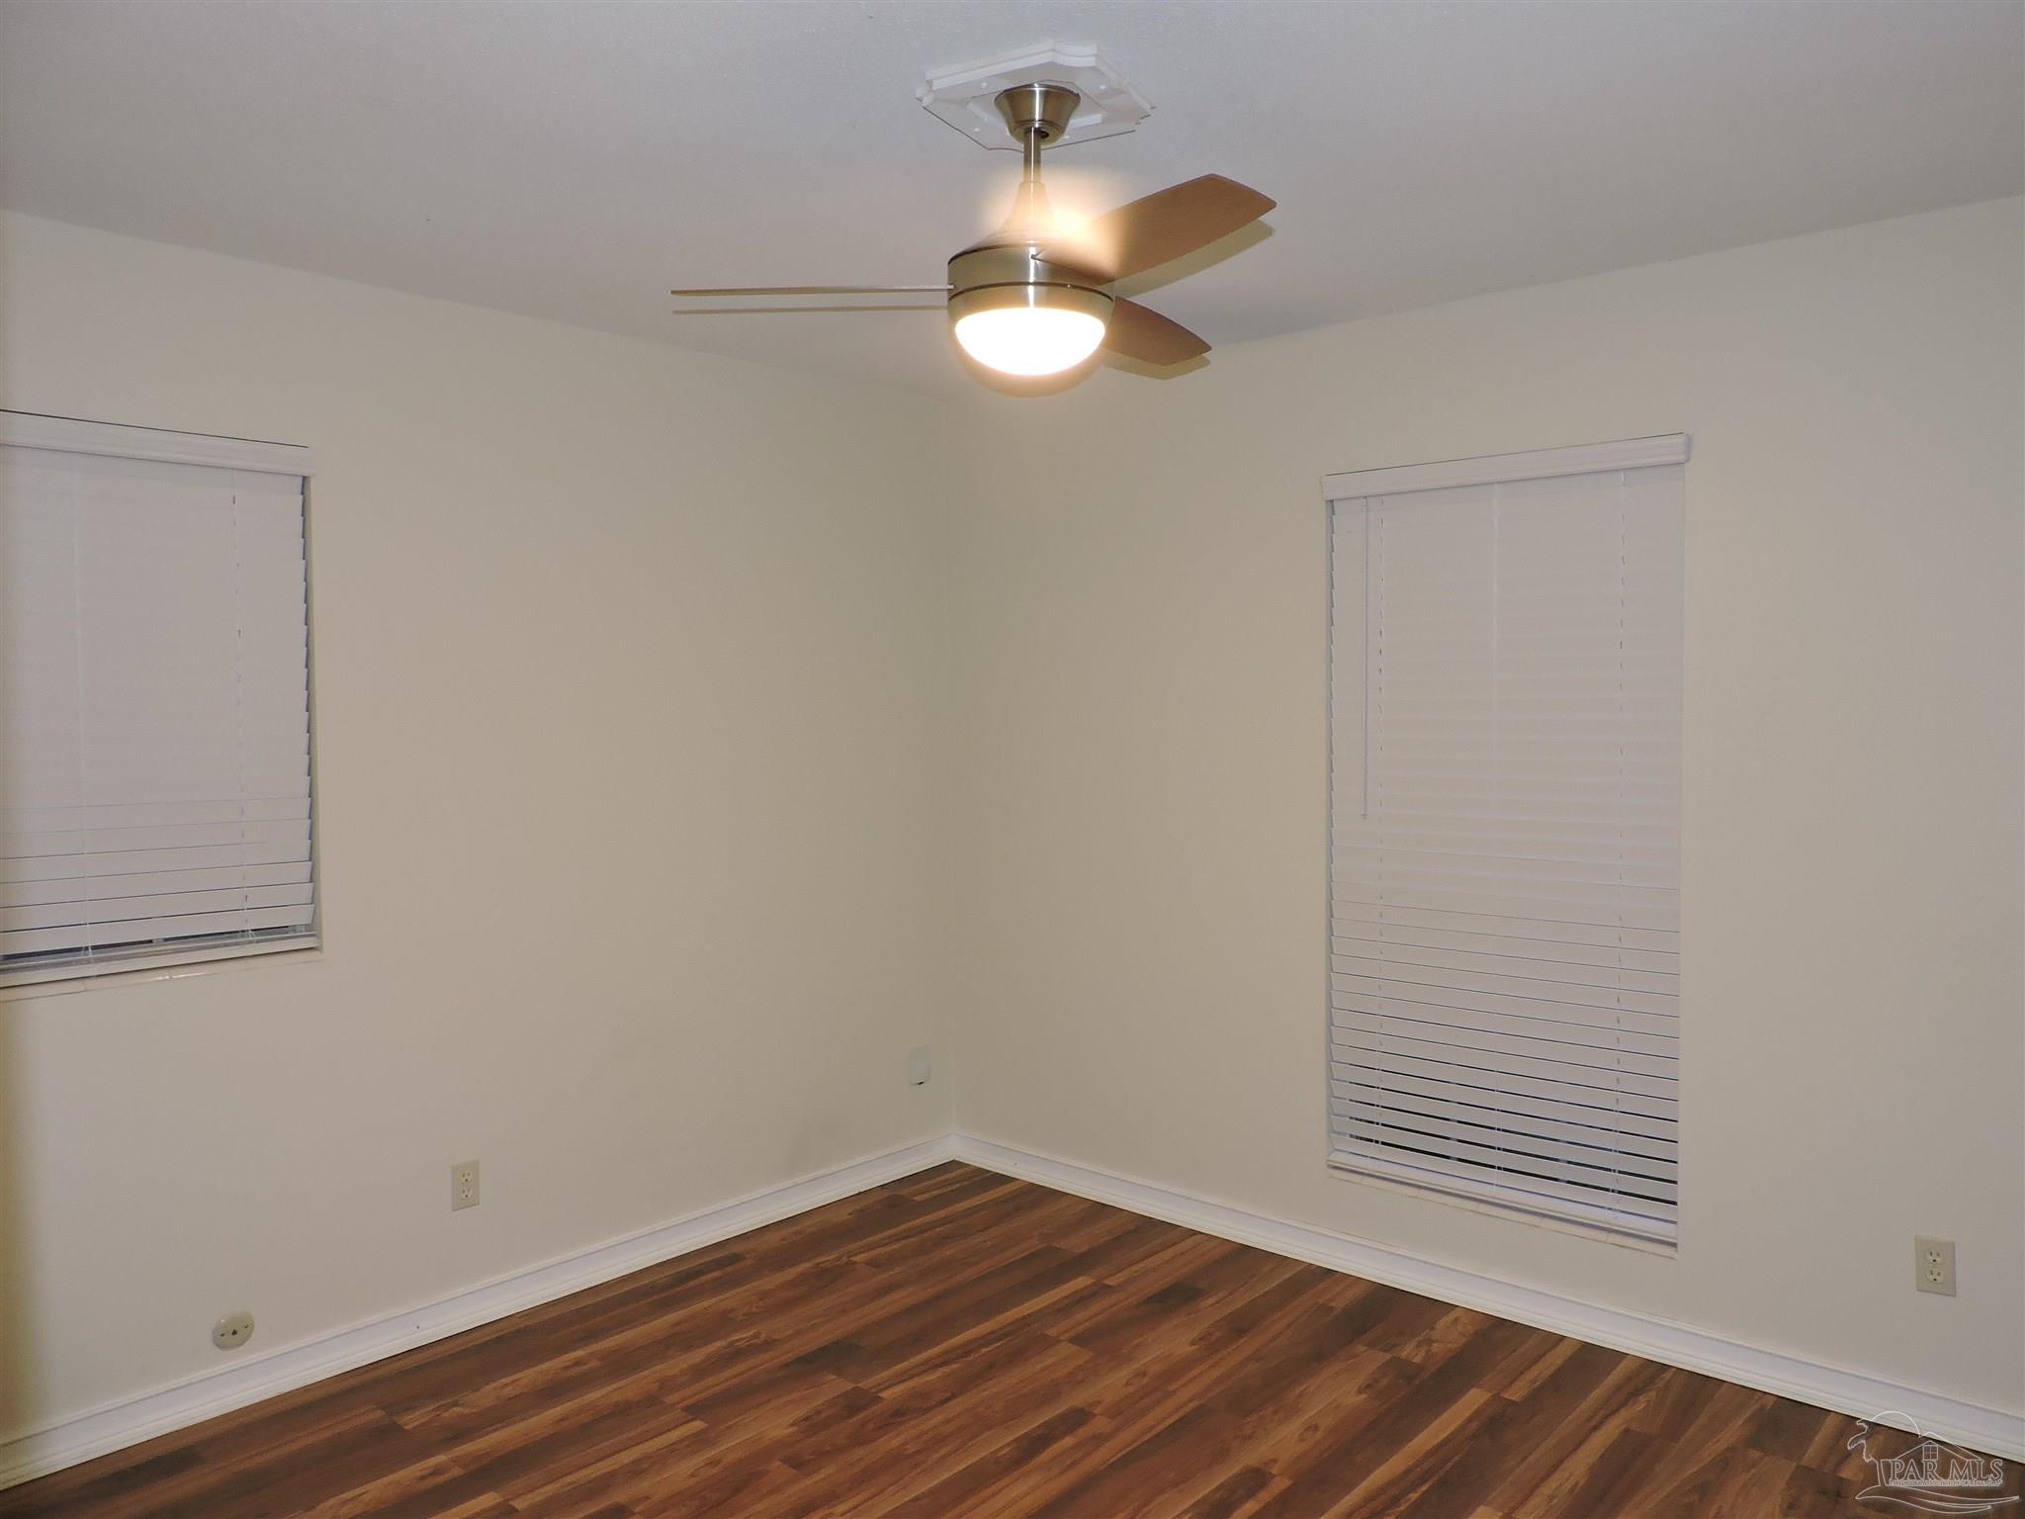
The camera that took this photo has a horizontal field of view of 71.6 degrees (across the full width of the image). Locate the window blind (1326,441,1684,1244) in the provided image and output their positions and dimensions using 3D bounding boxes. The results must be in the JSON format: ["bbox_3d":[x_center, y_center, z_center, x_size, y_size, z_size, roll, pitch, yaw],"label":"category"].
[{"bbox_3d":[1.187,0.190,3.464,0.901,1.848,0.080,1,3,42],"label":"window blind"}]

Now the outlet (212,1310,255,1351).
[{"bbox_3d":[-1.695,1.244,3.057,0.012,0.076,0.080,1,3,42],"label":"outlet"}]

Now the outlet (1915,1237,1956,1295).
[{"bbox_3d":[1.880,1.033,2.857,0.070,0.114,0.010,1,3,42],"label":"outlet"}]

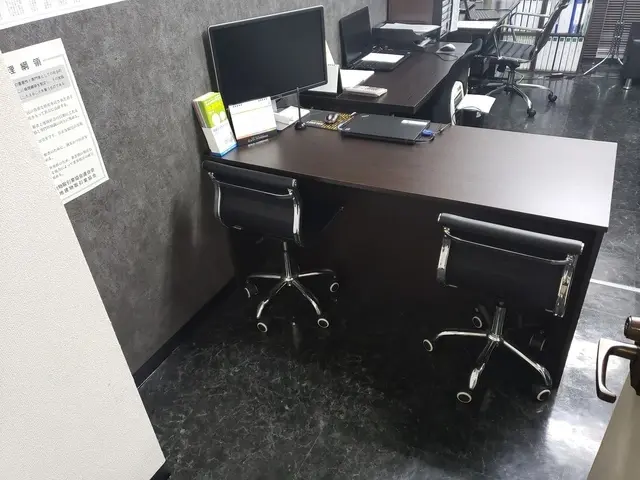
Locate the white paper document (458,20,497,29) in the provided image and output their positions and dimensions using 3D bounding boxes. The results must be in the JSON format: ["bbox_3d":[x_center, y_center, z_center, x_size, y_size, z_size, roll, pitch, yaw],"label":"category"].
[{"bbox_3d":[1.309,-1.780,3.949,0.310,0.030,0.280,13,36,25],"label":"white paper document"}]

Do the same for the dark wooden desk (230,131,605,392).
[{"bbox_3d":[0.366,-0.055,2.165,1.515,0.713,0.750,13,36,25],"label":"dark wooden desk"}]

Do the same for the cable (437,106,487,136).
[{"bbox_3d":[0.683,-0.566,2.305,0.170,0.100,0.350,13,36,25],"label":"cable"}]

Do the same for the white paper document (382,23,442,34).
[{"bbox_3d":[0.684,-1.593,3.615,0.390,0.025,0.260,11,35,23],"label":"white paper document"}]

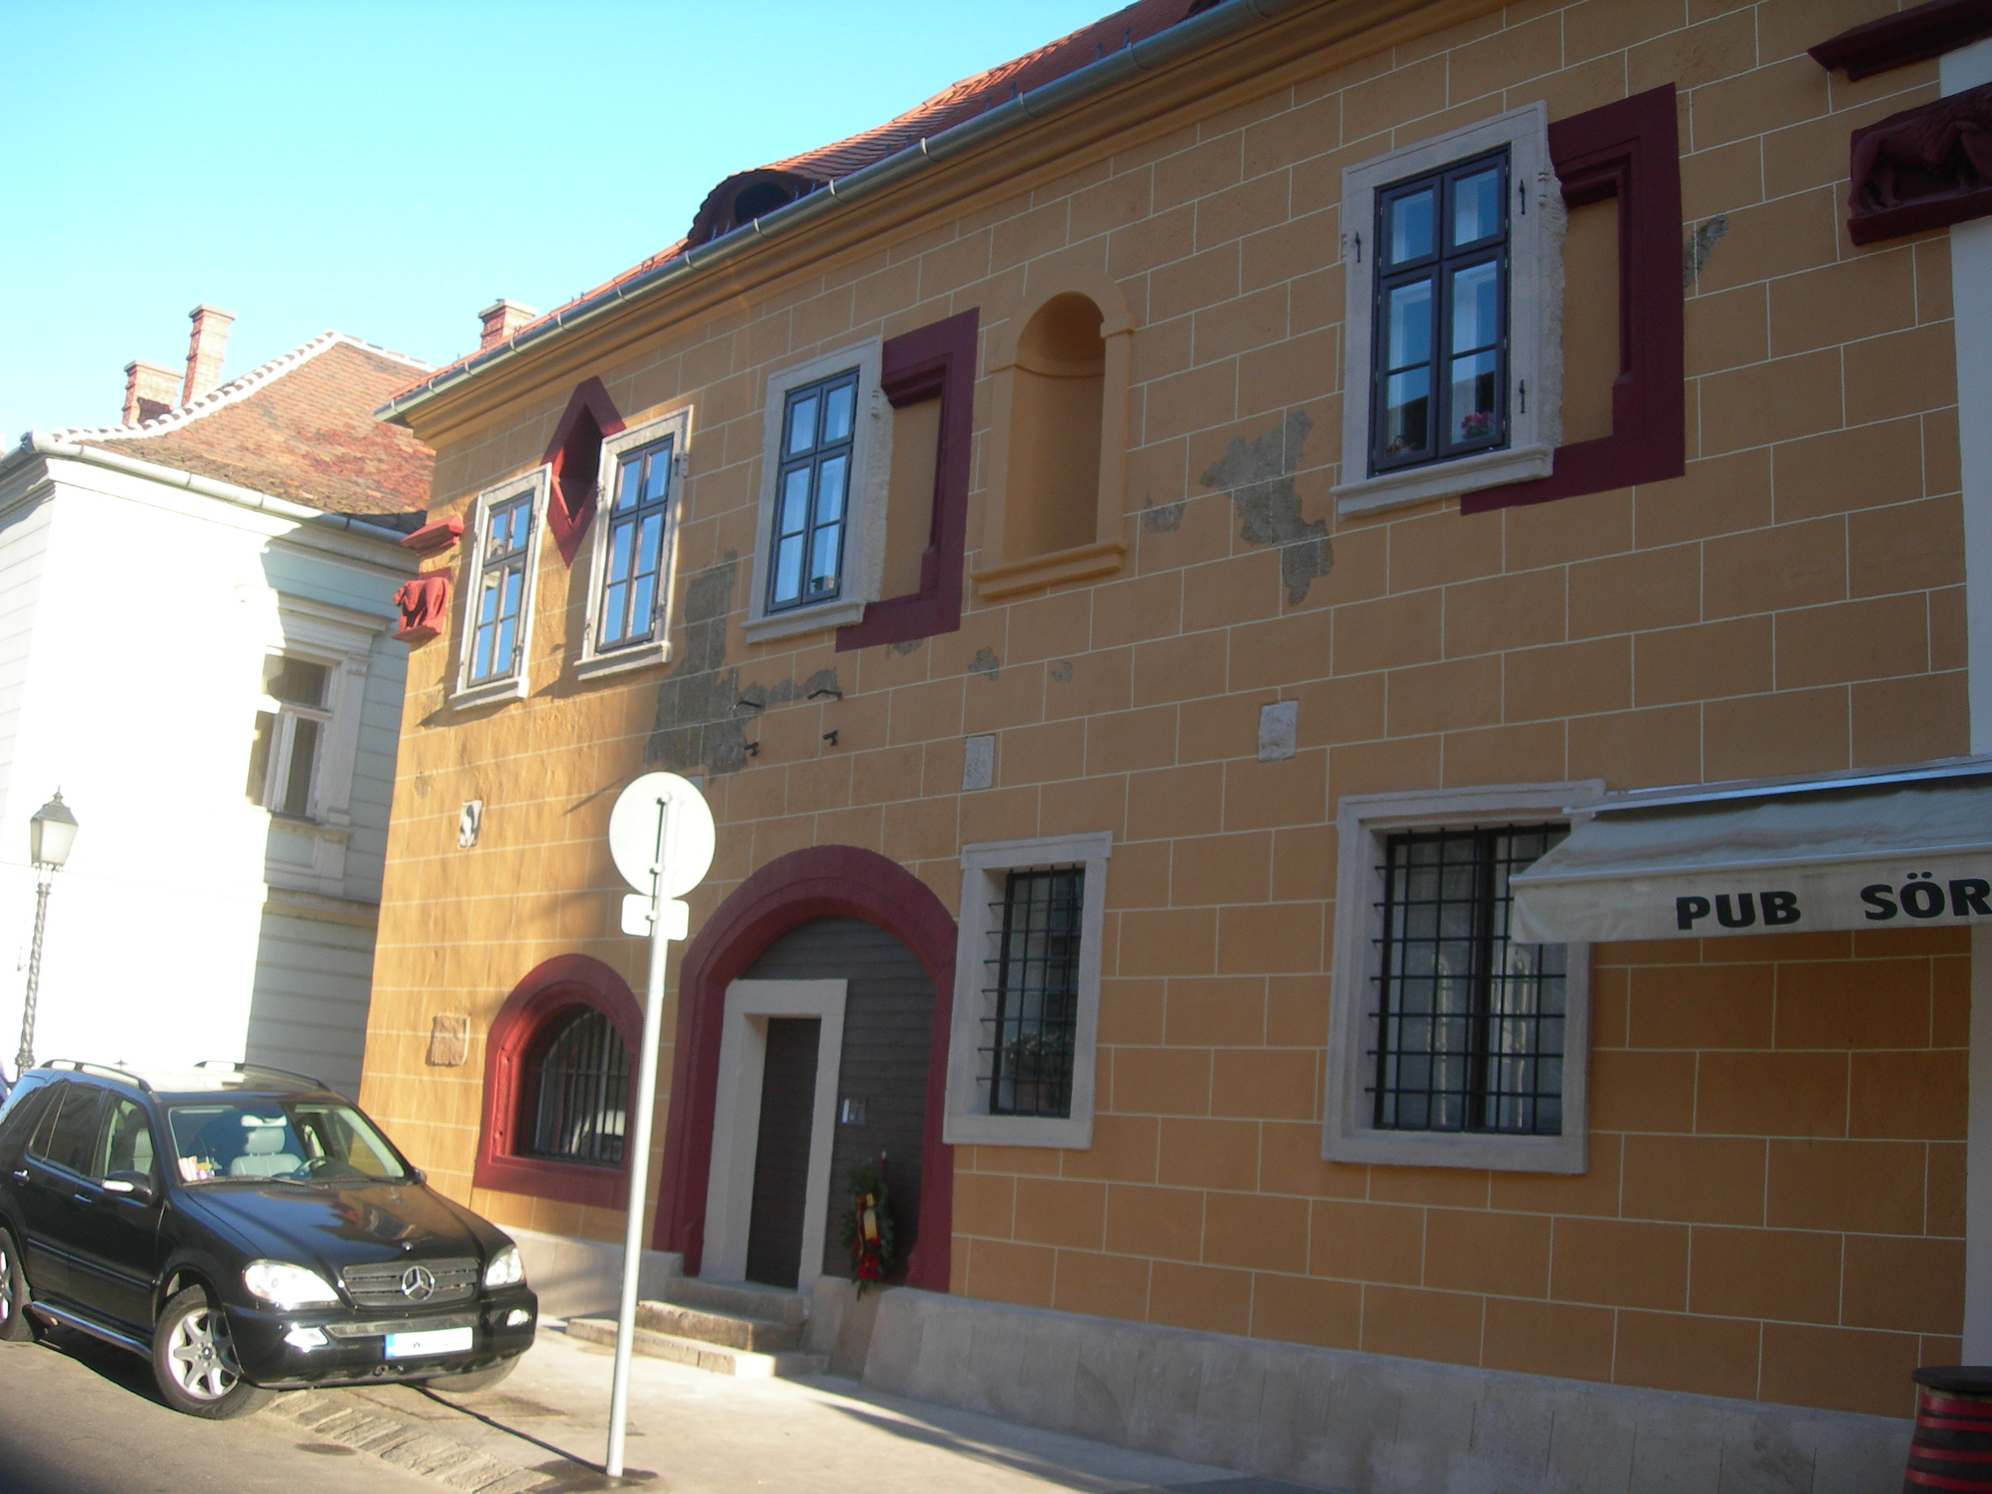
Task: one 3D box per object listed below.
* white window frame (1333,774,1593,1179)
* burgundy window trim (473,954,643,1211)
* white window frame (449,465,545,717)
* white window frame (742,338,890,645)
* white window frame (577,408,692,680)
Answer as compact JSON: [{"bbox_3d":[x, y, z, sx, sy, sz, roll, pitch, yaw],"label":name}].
[{"bbox_3d":[2.588,1.268,12.068,0.260,2.090,1.750,14,-15,-41],"label":"white window frame"},{"bbox_3d":[-3.562,2.810,18.560,0.330,2.090,2.470,14,-15,-41],"label":"burgundy window trim"},{"bbox_3d":[-4.680,-1.483,21.022,0.200,2.259,1.430,14,-15,-41],"label":"white window frame"},{"bbox_3d":[-1.356,-2.013,17.517,0.200,2.353,1.672,14,-15,-41],"label":"white window frame"},{"bbox_3d":[-3.127,-1.762,19.393,0.200,2.299,1.481,14,-15,-41],"label":"white window frame"}]

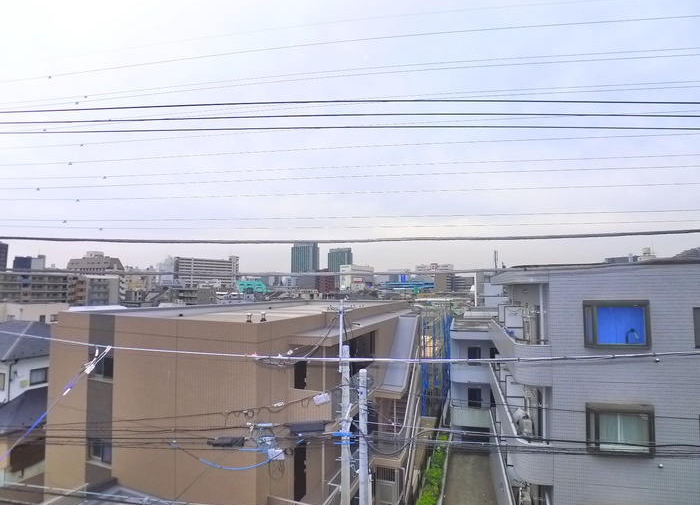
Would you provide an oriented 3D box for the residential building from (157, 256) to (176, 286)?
[{"bbox_3d":[-139.650,19.330,369.520,8.700,29.800,8.700,-1,-4,15],"label":"residential building"}]

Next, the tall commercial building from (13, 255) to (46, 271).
[{"bbox_3d":[-216.980,17.220,329.570,13.500,29.000,11.200,-1,-4,12],"label":"tall commercial building"}]

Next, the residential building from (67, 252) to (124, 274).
[{"bbox_3d":[-179.820,16.390,344.650,27.800,32.500,22.200,-1,-4,10],"label":"residential building"}]

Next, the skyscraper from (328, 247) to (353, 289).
[{"bbox_3d":[-22.390,39.620,1219.920,53.800,96.000,34.700,-1,-4,20],"label":"skyscraper"}]

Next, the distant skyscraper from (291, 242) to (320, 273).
[{"bbox_3d":[-99.130,29.440,1090.300,52.400,100.000,33.800,-1,-4,20],"label":"distant skyscraper"}]

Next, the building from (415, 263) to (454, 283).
[{"bbox_3d":[105.070,31.130,599.230,45.400,35.000,20.600,-1,-4,15],"label":"building"}]

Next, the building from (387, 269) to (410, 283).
[{"bbox_3d":[63.570,35.970,618.960,25.300,27.900,19.500,-1,-4,16],"label":"building"}]

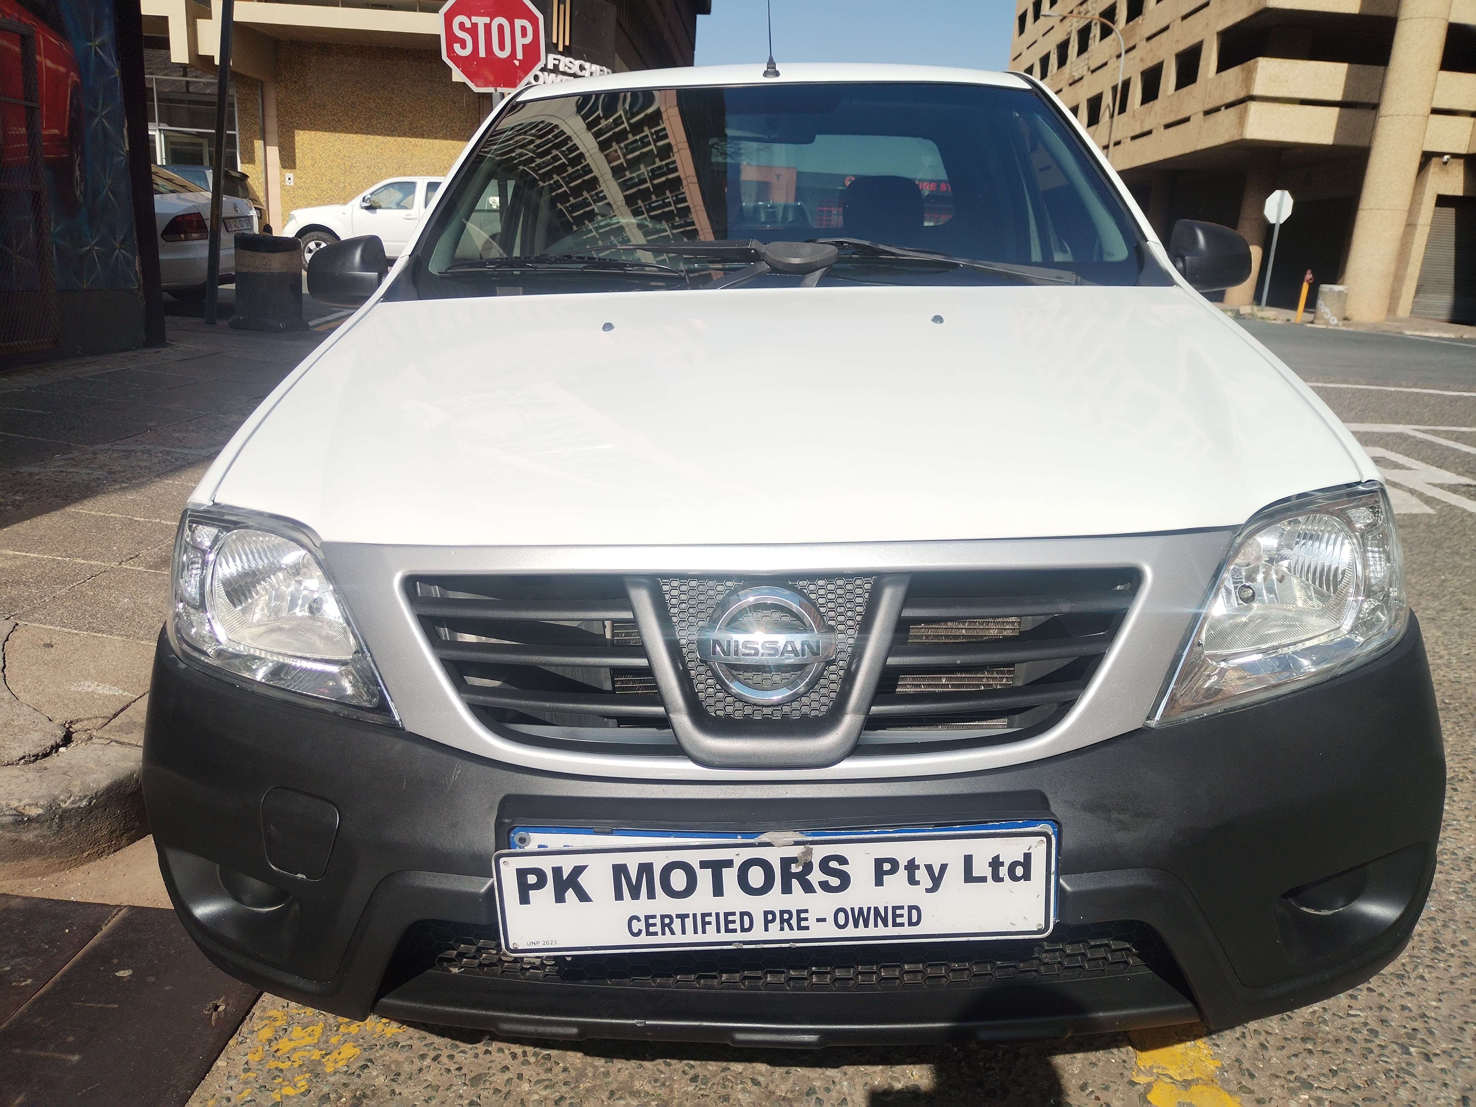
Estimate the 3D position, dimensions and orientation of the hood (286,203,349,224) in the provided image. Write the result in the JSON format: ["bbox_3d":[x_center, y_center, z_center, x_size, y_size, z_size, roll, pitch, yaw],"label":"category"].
[{"bbox_3d":[-7.980,-6.600,21.600,1.200,0.300,1.500,-1,15,3],"label":"hood"}]

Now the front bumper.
[{"bbox_3d":[0.041,0.305,1.249,1.660,0.440,0.450,-1,14,2],"label":"front bumper"}]

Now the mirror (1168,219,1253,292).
[{"bbox_3d":[0.974,-0.613,2.280,0.190,0.152,0.125,-1,14,2],"label":"mirror"}]

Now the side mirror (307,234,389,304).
[{"bbox_3d":[-0.833,-0.603,2.360,0.190,0.152,0.125,-1,14,2],"label":"side mirror"}]

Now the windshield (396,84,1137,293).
[{"bbox_3d":[0.070,-0.744,2.224,1.370,0.170,0.740,-1,52,2],"label":"windshield"}]

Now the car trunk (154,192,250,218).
[{"bbox_3d":[-5.620,-3.620,11.600,0.550,0.360,1.200,-2,15,9],"label":"car trunk"}]

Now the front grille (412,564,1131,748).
[{"bbox_3d":[0.030,0.107,1.065,0.700,0.180,0.120,-1,14,2],"label":"front grille"}]

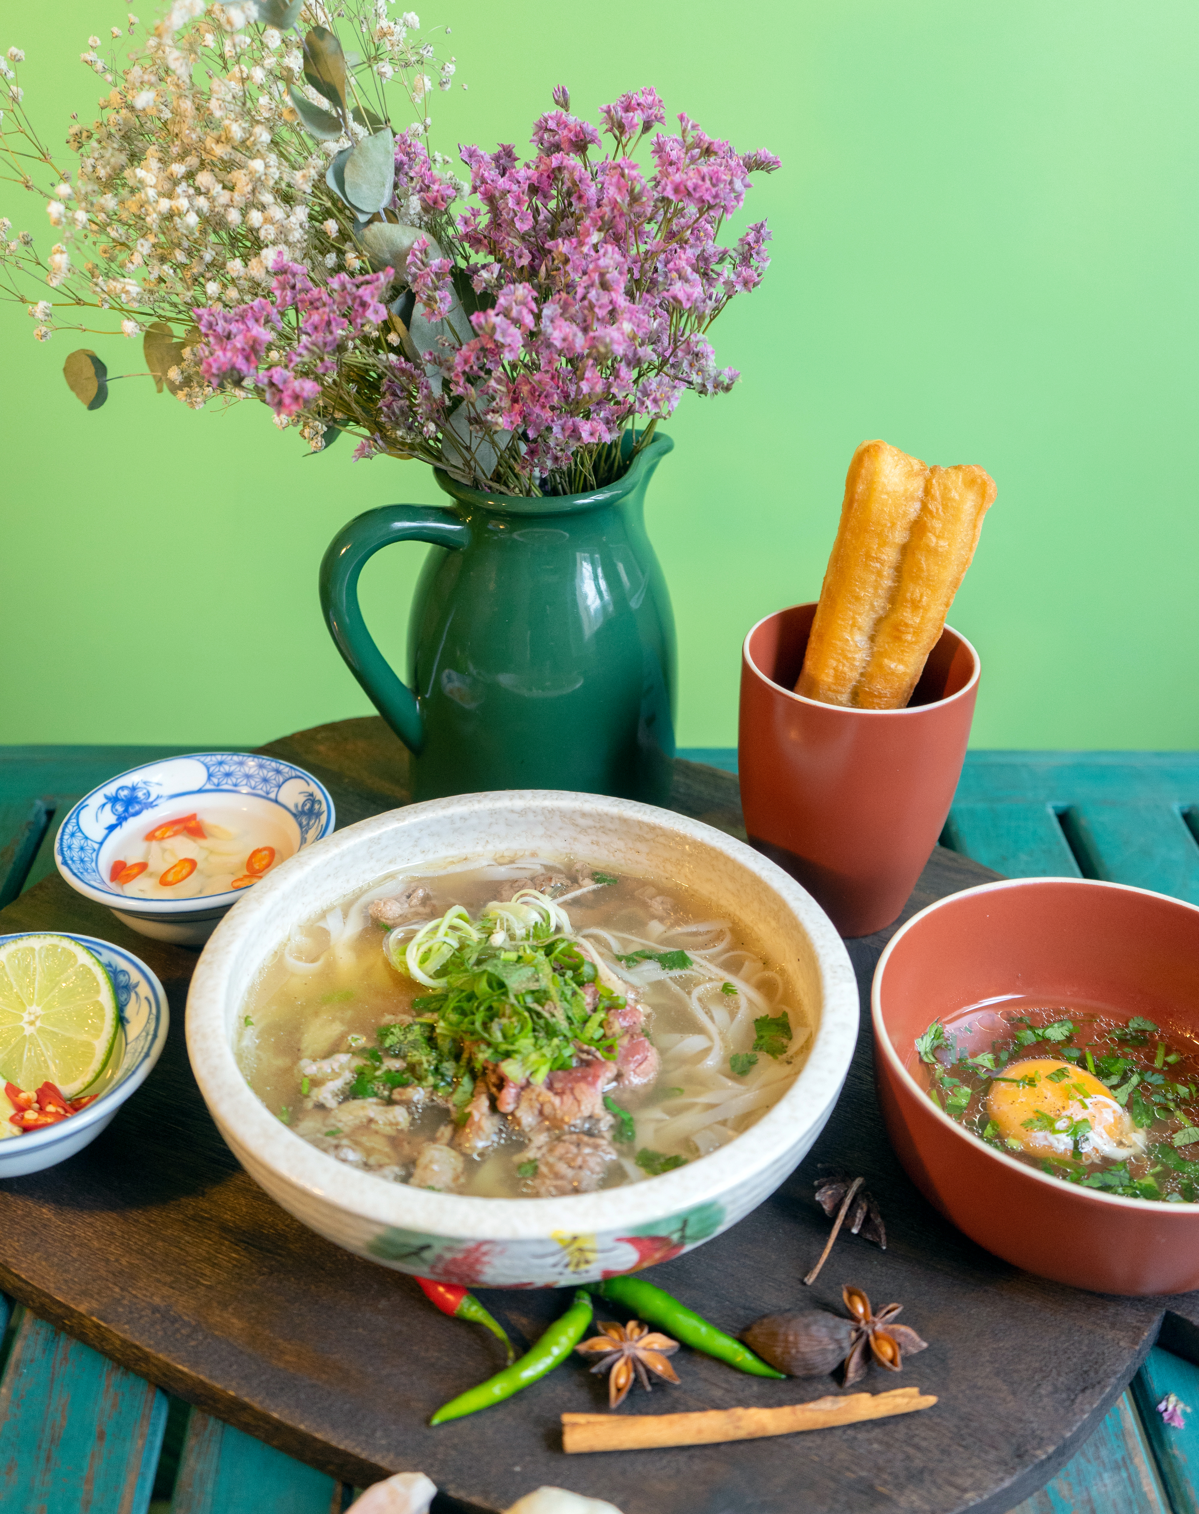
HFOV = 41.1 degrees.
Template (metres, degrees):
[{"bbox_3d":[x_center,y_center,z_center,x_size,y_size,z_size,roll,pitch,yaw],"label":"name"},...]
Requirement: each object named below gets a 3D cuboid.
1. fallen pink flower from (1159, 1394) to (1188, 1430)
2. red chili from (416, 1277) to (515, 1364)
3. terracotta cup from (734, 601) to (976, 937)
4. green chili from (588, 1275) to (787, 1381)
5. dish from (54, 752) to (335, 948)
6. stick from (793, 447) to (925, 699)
[{"bbox_3d":[0.158,0.180,0.440,0.007,0.005,0.009,-4,34,-10],"label":"fallen pink flower"},{"bbox_3d":[-0.047,0.150,0.454,0.066,0.009,0.013,27,41,35],"label":"red chili"},{"bbox_3d":[0.091,0.009,0.589,0.082,0.107,0.082,7,33,9],"label":"terracotta cup"},{"bbox_3d":[0.022,0.157,0.445,0.064,0.011,0.012,16,35,21],"label":"green chili"},{"bbox_3d":[-0.149,0.040,0.600,0.101,0.034,0.101,1,32,-1],"label":"dish"},{"bbox_3d":[0.085,-0.033,0.573,0.025,0.157,0.026,8,25,-1],"label":"stick"}]

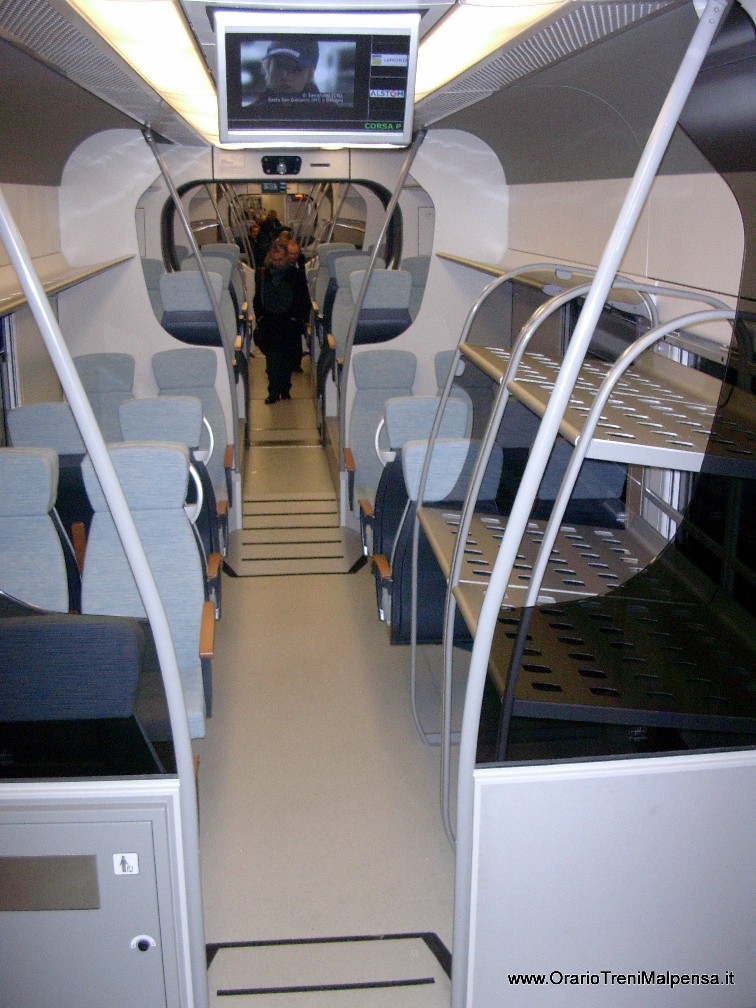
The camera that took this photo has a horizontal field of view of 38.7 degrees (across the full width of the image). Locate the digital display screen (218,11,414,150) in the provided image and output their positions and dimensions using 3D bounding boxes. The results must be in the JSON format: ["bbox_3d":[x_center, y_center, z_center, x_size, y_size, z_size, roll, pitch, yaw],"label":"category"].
[{"bbox_3d":[-0.123,-0.871,2.199,0.400,0.267,0.055,-2,44,-6],"label":"digital display screen"}]

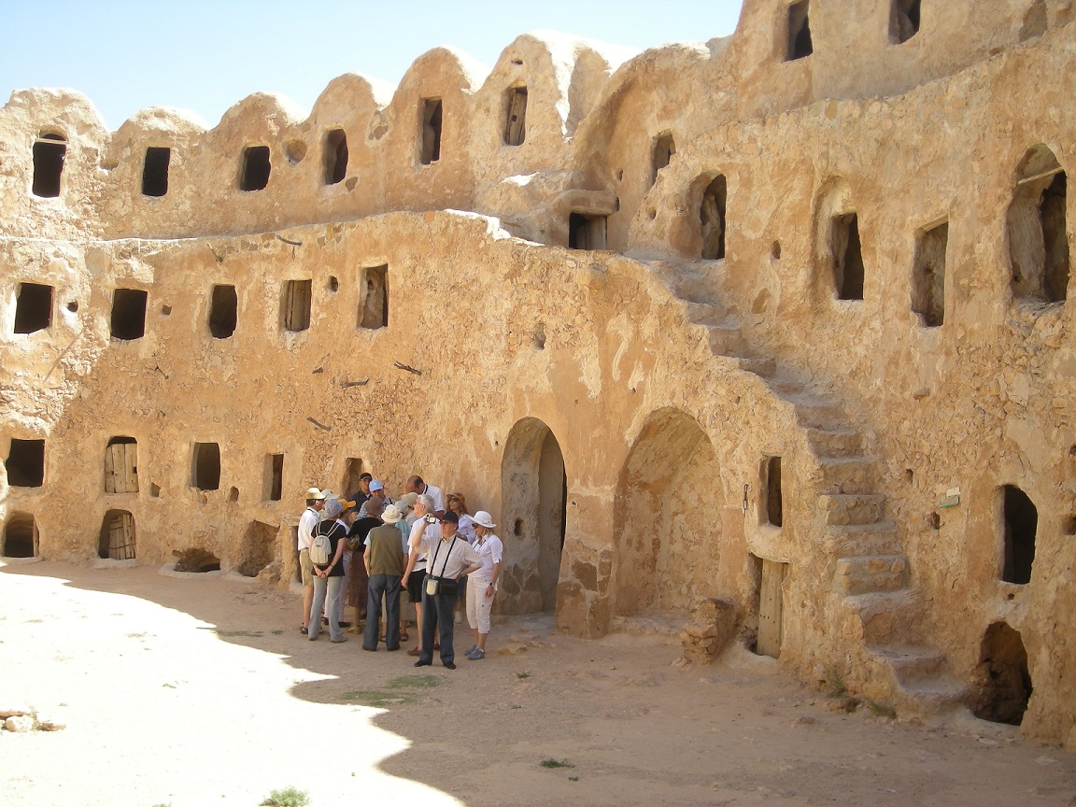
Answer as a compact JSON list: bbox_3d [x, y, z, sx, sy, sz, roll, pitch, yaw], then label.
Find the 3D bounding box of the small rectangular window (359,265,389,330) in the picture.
[{"bbox_3d":[-2.481,-1.604,20.700,0.545,0.961,0.250,1,1,35],"label":"small rectangular window"}]

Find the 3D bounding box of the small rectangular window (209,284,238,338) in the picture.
[{"bbox_3d":[-5.194,-1.520,22.600,0.520,0.895,0.220,0,1,23],"label":"small rectangular window"}]

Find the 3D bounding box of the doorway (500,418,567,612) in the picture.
[{"bbox_3d":[0.090,1.483,18.027,0.550,2.600,1.300,-1,2,-41],"label":"doorway"}]

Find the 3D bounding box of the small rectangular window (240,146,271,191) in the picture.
[{"bbox_3d":[-4.689,-3.899,22.700,0.650,0.760,0.180,2,2,34],"label":"small rectangular window"}]

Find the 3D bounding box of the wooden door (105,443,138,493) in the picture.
[{"bbox_3d":[-7.332,1.078,24.100,0.598,1.020,0.200,0,1,7],"label":"wooden door"}]

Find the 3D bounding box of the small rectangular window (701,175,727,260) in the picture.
[{"bbox_3d":[2.279,-2.411,17.700,0.250,1.112,0.381,-1,1,-44],"label":"small rectangular window"}]

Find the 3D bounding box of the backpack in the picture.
[{"bbox_3d":[-2.601,1.691,16.450,0.290,0.470,0.200,1,2,18],"label":"backpack"}]

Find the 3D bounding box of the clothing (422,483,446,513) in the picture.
[{"bbox_3d":[-1.426,1.376,18.400,0.340,0.660,0.500,0,2,-37],"label":"clothing"}]

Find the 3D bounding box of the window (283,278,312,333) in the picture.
[{"bbox_3d":[-3.816,-1.563,21.700,0.554,0.830,0.220,1,1,29],"label":"window"}]

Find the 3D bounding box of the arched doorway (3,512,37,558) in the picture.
[{"bbox_3d":[-9.126,2.329,24.100,0.680,0.820,0.180,1,1,14],"label":"arched doorway"}]

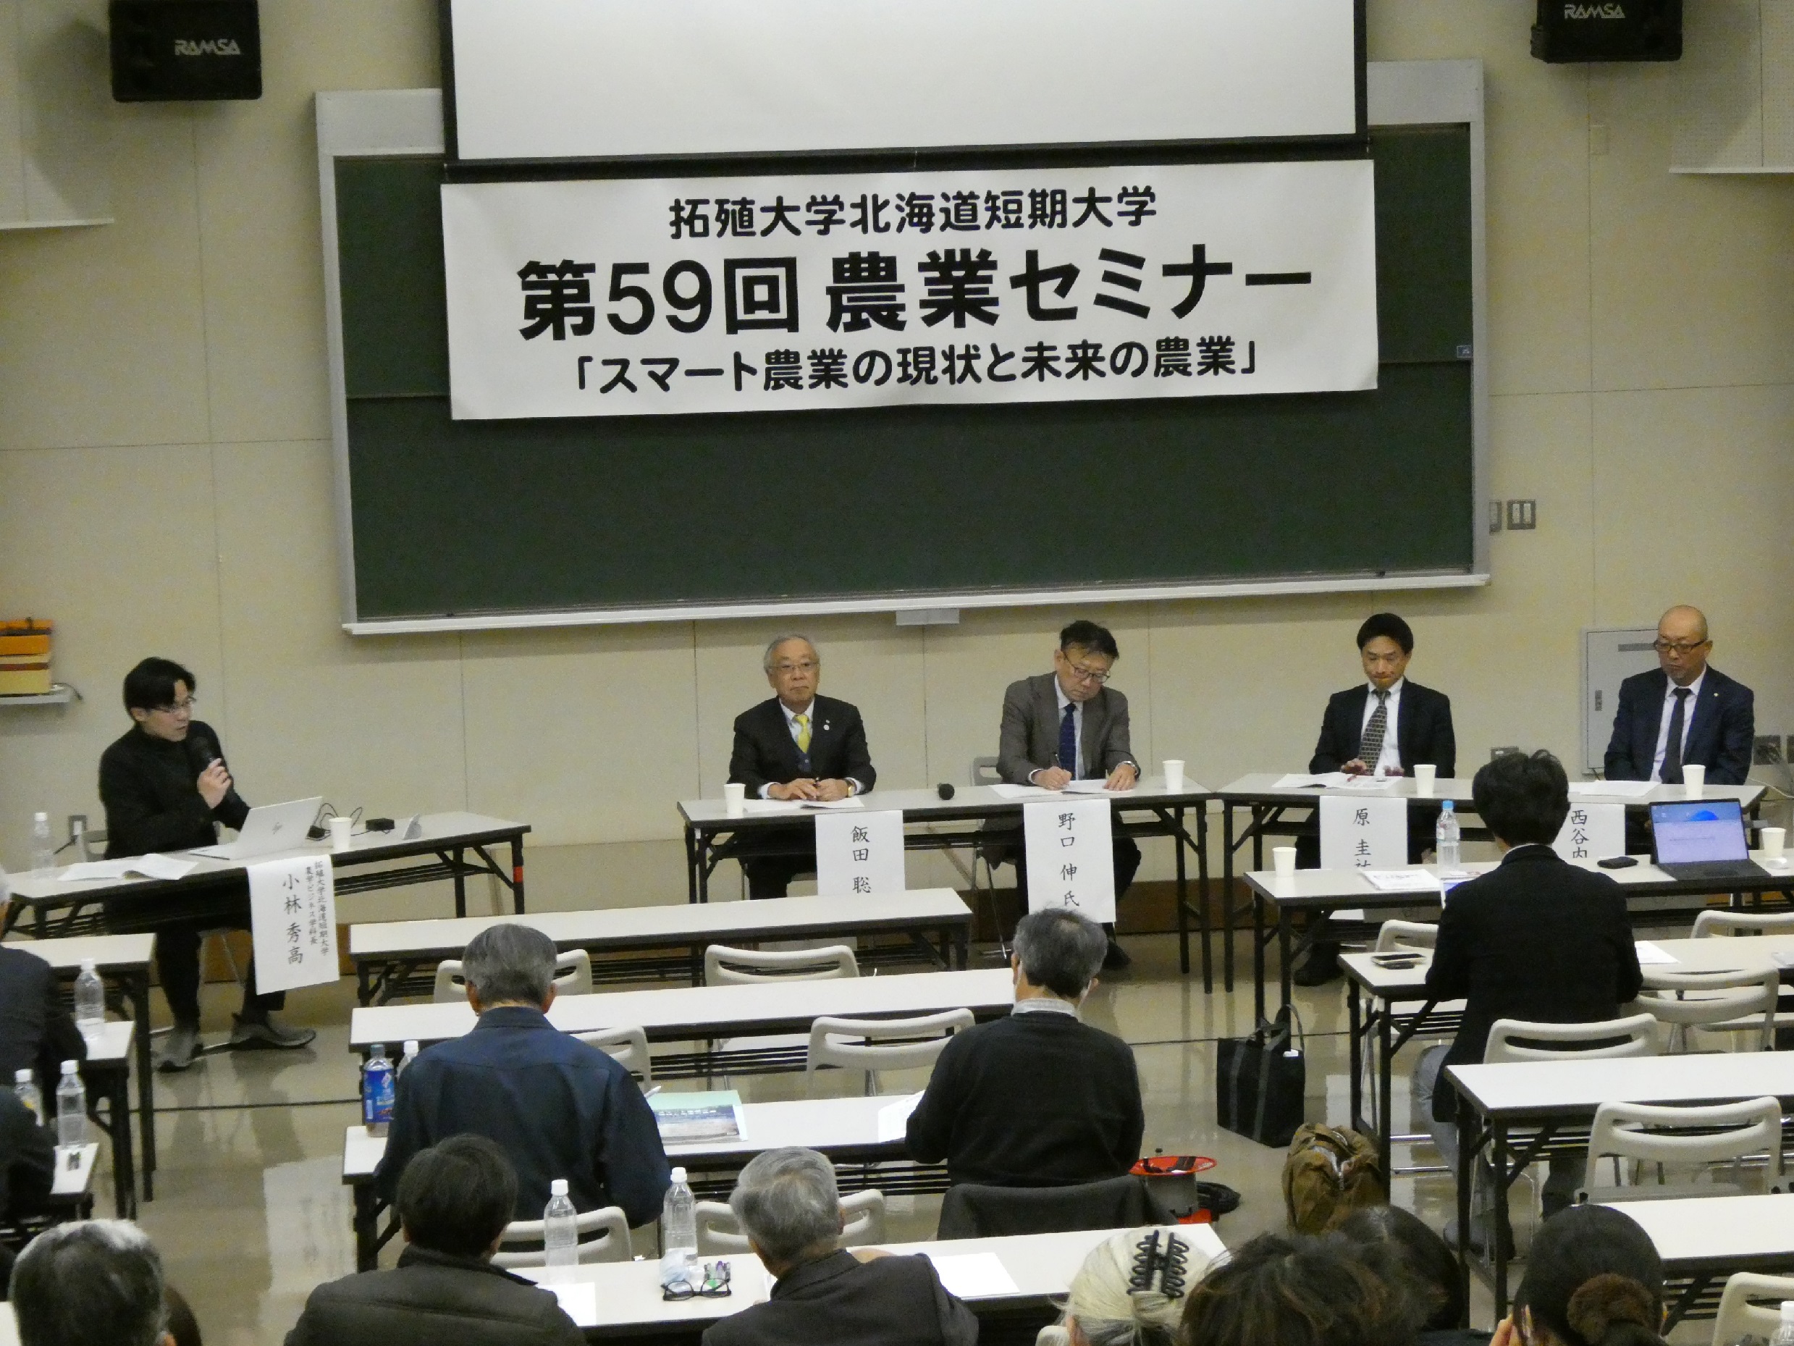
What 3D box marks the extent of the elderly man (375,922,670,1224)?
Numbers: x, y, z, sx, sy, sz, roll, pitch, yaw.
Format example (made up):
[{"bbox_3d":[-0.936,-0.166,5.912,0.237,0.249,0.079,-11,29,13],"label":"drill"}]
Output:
[{"bbox_3d":[-0.825,1.165,9.007,0.640,1.310,0.740,-3,7,-7],"label":"elderly man"}]

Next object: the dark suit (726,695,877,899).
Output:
[{"bbox_3d":[-0.337,0.549,14.381,0.510,0.940,0.620,-3,7,-8],"label":"dark suit"}]

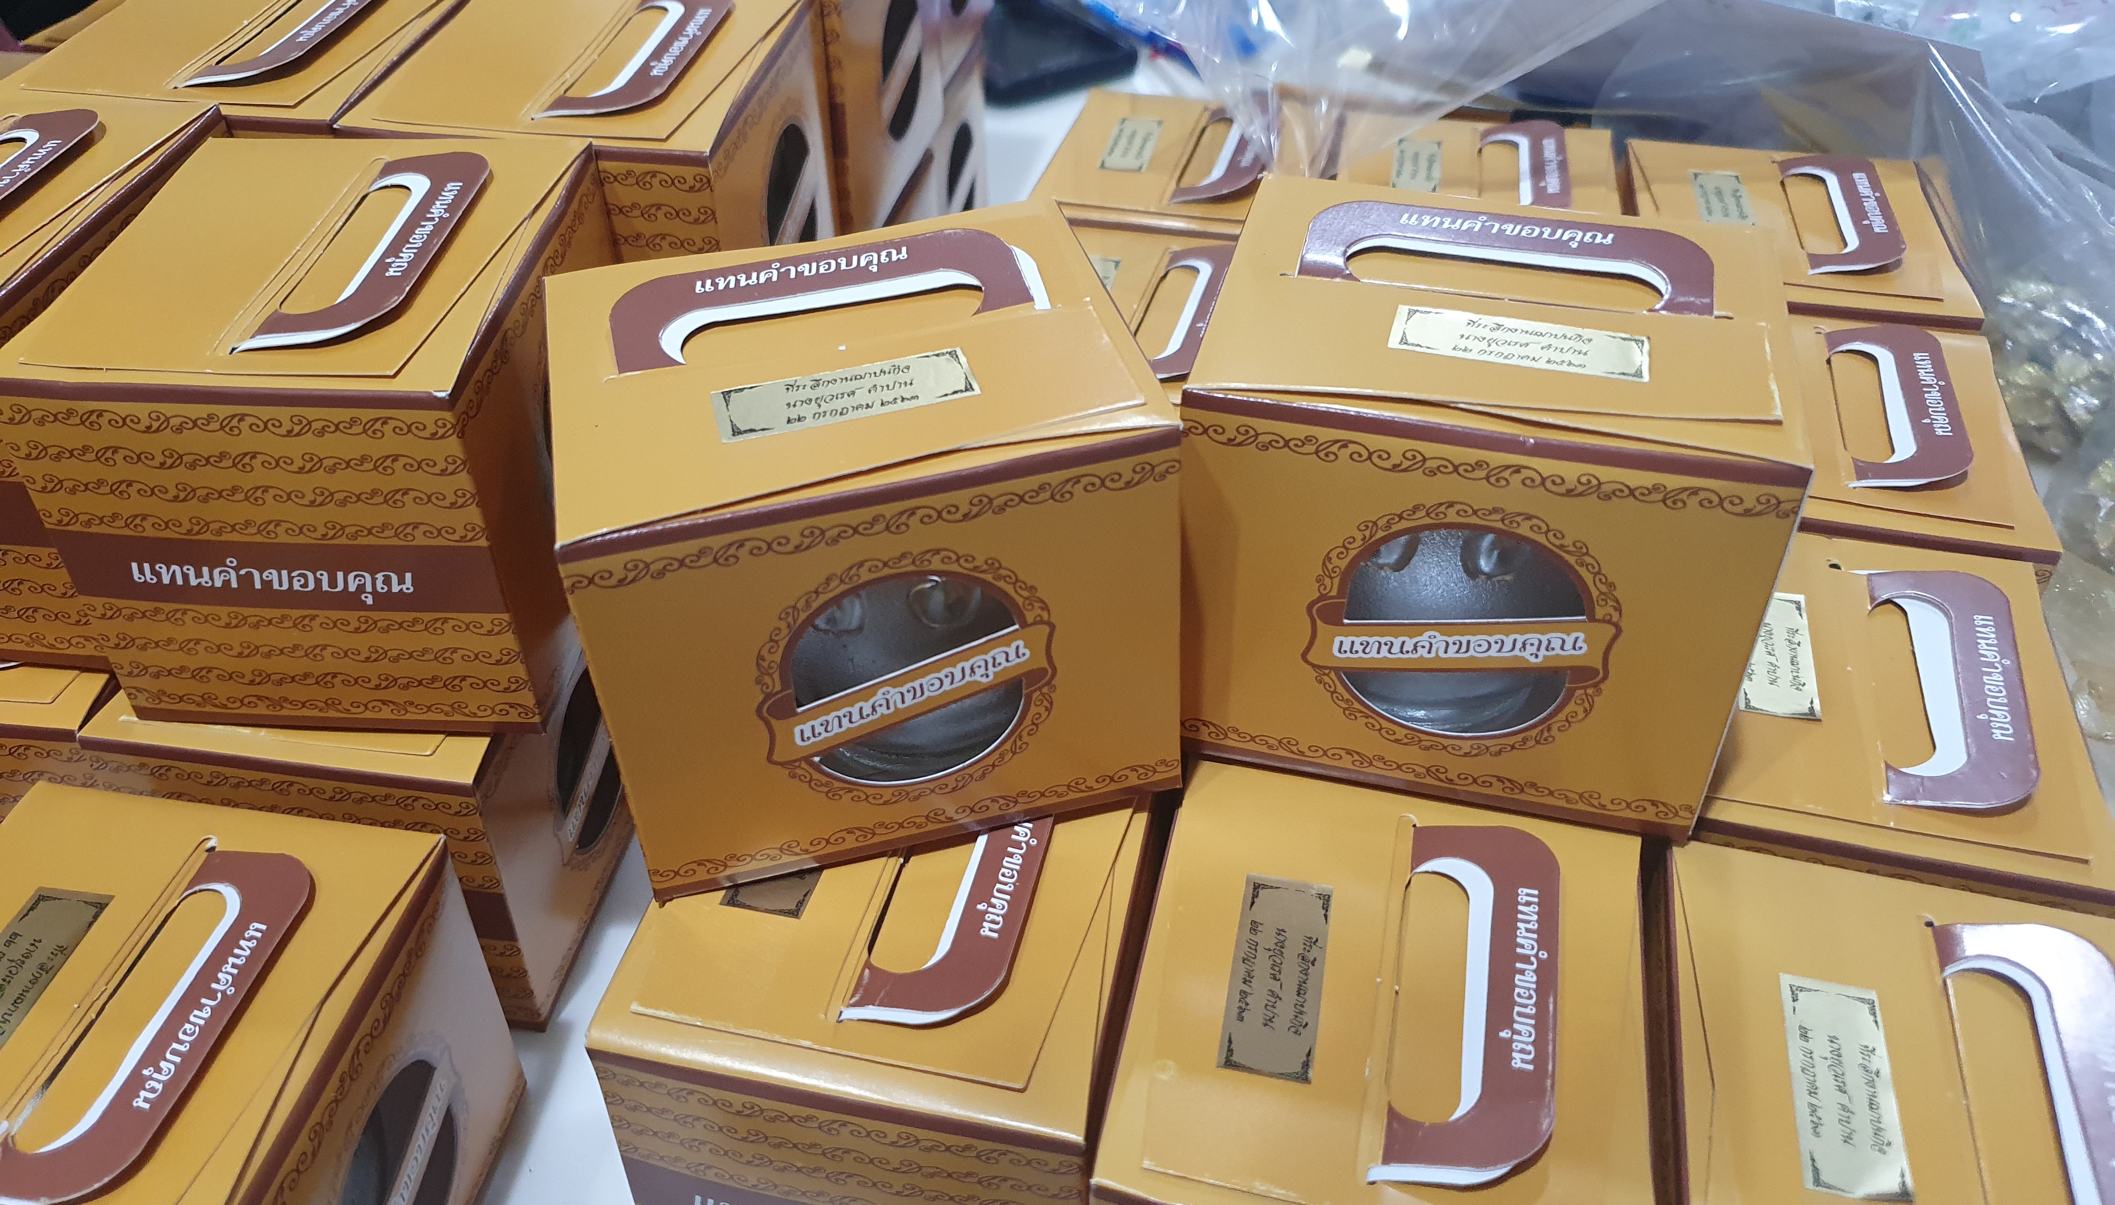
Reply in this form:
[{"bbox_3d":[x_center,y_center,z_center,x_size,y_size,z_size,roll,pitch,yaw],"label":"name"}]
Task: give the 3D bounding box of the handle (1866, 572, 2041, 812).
[{"bbox_3d":[0.207,0.018,0.368,0.030,0.005,0.084,-1,38,24],"label":"handle"}]

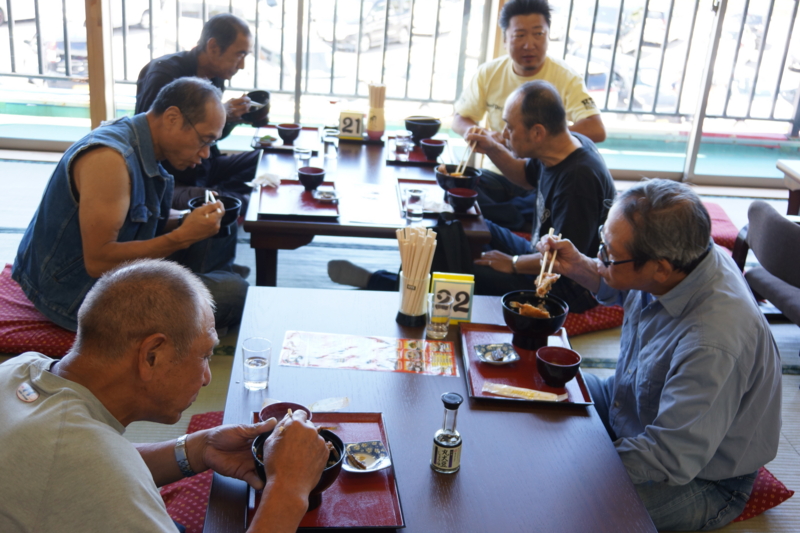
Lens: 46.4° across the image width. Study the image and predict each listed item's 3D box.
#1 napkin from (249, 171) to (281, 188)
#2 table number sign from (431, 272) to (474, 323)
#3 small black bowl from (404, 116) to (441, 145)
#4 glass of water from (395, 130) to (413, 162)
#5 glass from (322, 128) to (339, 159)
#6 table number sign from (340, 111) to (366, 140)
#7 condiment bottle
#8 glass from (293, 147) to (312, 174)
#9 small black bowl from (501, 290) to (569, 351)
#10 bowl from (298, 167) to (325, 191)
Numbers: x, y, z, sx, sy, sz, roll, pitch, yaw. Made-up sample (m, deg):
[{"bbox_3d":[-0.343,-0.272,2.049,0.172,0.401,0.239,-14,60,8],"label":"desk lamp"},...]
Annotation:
[{"bbox_3d":[-0.480,-0.305,3.286,0.122,0.044,0.081,2,22,-5],"label":"napkin"},{"bbox_3d":[0.133,0.083,2.380,0.103,0.119,0.049,4,22,-3],"label":"table number sign"},{"bbox_3d":[0.093,-0.553,3.836,0.152,0.097,0.152,4,22,-1],"label":"small black bowl"},{"bbox_3d":[0.018,-0.480,3.753,0.063,0.102,0.063,2,22,-5],"label":"glass of water"},{"bbox_3d":[-0.266,-0.469,3.585,0.060,0.097,0.060,2,22,-5],"label":"glass"},{"bbox_3d":[-0.195,-0.574,3.786,0.100,0.122,0.050,3,22,-3],"label":"table number sign"},{"bbox_3d":[0.093,0.314,1.755,0.057,0.153,0.057,7,22,6],"label":"condiment bottle"},{"bbox_3d":[-0.361,-0.393,3.485,0.064,0.100,0.064,2,22,-5],"label":"glass"},{"bbox_3d":[0.308,0.133,2.167,0.152,0.097,0.152,4,22,-1],"label":"small black bowl"},{"bbox_3d":[-0.313,-0.307,3.304,0.097,0.068,0.097,2,22,-5],"label":"bowl"}]

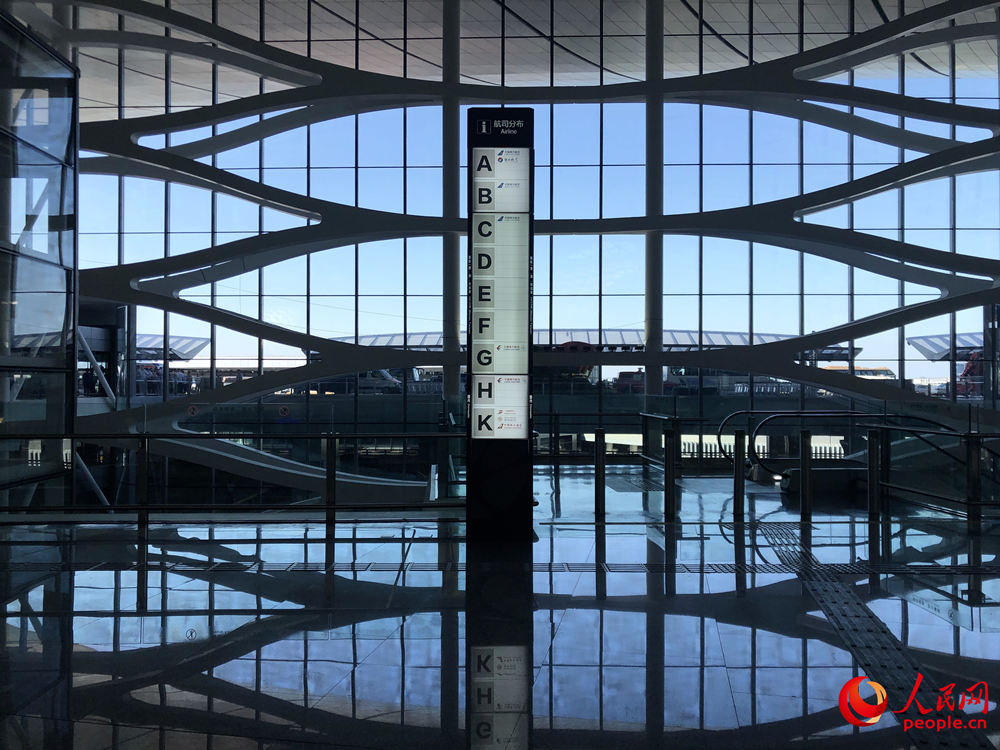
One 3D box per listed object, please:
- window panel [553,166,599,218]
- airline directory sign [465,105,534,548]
[{"bbox_3d":[3.000,-7.080,31.800,1.880,2.370,0.100,0,0,2],"label":"window panel"},{"bbox_3d":[0.007,-0.452,7.550,0.610,3.950,0.380,0,0,0],"label":"airline directory sign"}]

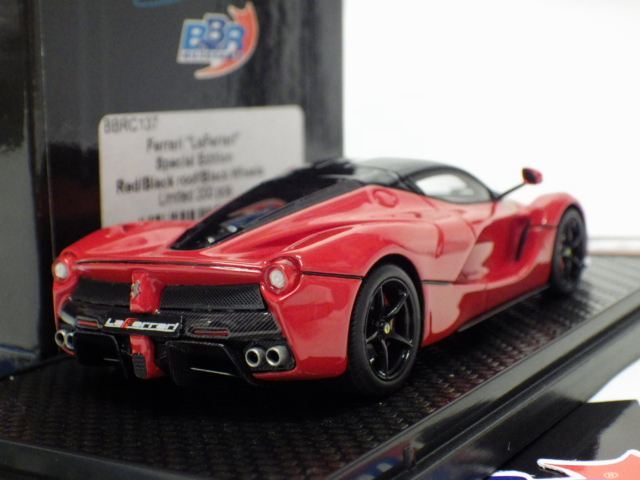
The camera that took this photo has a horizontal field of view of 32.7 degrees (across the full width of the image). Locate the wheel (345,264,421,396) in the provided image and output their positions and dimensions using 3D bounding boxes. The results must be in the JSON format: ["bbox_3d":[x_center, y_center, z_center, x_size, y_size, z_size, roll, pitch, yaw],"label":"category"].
[{"bbox_3d":[0.006,0.011,0.139,0.007,0.017,0.017,1,10,34],"label":"wheel"}]

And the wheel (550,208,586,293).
[{"bbox_3d":[0.041,0.002,0.188,0.006,0.015,0.015,1,10,34],"label":"wheel"}]

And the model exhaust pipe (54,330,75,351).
[{"bbox_3d":[-0.033,0.013,0.144,0.004,0.002,0.003,1,10,34],"label":"model exhaust pipe"}]

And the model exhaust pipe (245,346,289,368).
[{"bbox_3d":[-0.006,0.013,0.125,0.004,0.002,0.003,1,10,34],"label":"model exhaust pipe"}]

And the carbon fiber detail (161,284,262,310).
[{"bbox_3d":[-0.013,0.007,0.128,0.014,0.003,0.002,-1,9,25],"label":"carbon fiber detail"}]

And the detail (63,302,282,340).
[{"bbox_3d":[-0.020,0.010,0.133,0.036,0.004,0.004,1,10,34],"label":"detail"}]

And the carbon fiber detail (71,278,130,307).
[{"bbox_3d":[-0.027,0.007,0.138,0.014,0.003,0.002,3,11,43],"label":"carbon fiber detail"}]

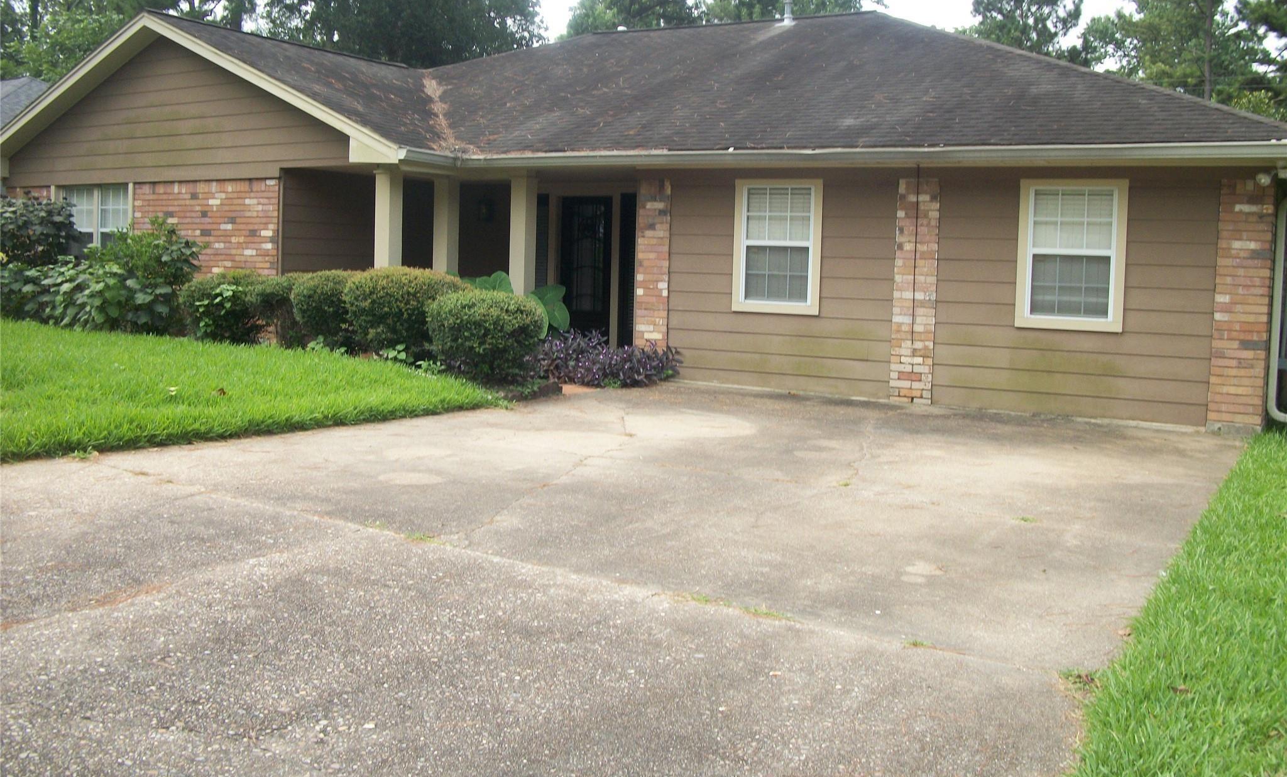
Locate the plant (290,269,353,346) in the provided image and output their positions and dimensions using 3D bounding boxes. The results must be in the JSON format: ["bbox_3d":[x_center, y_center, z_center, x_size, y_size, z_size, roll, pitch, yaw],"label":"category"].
[{"bbox_3d":[-3.386,-0.848,12.718,0.820,0.850,0.850,5,7,28],"label":"plant"}]

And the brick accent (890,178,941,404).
[{"bbox_3d":[2.635,-0.941,11.485,0.410,2.130,0.140,5,7,28],"label":"brick accent"}]

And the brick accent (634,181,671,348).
[{"bbox_3d":[0.112,-1.167,12.835,0.410,2.130,0.140,5,7,28],"label":"brick accent"}]

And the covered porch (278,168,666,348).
[{"bbox_3d":[-1.649,-1.461,14.376,4.350,2.150,3.150,5,7,28],"label":"covered porch"}]

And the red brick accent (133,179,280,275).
[{"bbox_3d":[-5.387,-1.638,14.728,2.520,1.850,0.140,5,7,28],"label":"red brick accent"}]

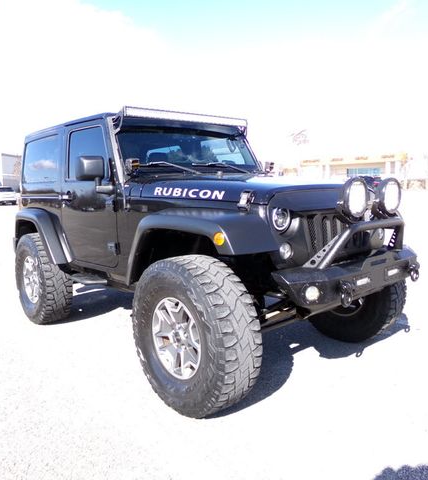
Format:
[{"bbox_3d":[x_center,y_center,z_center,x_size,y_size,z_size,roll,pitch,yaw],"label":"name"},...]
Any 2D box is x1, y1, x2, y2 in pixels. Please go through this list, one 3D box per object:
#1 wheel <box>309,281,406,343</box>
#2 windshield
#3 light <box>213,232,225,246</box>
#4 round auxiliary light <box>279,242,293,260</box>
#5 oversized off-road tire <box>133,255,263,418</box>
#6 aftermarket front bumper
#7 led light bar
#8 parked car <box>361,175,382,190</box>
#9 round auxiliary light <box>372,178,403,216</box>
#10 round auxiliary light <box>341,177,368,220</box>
[{"bbox_3d":[1.113,0.376,3.659,0.318,0.894,0.899,-7,9,-40],"label":"wheel"},{"bbox_3d":[-0.170,-0.729,3.733,1.420,0.410,0.080,-8,-18,-40],"label":"windshield"},{"bbox_3d":[0.030,-0.004,2.180,0.066,0.068,0.030,3,8,36],"label":"light"},{"bbox_3d":[0.383,0.062,2.436,0.100,0.100,0.055,-8,9,-40],"label":"round auxiliary light"},{"bbox_3d":[-0.131,0.552,2.639,0.315,0.910,0.918,-8,9,-41],"label":"oversized off-road tire"},{"bbox_3d":[0.859,0.104,2.663,1.420,0.470,0.410,-8,9,-40],"label":"aftermarket front bumper"},{"bbox_3d":[-0.201,-1.012,3.712,1.276,0.078,0.085,-7,9,-40],"label":"led light bar"},{"bbox_3d":[17.038,-6.220,48.000,1.850,1.700,4.600,0,8,18],"label":"parked car"},{"bbox_3d":[1.026,-0.267,2.663,0.215,0.220,0.095,-7,9,-40],"label":"round auxiliary light"},{"bbox_3d":[0.744,-0.230,2.426,0.215,0.220,0.095,-7,9,-40],"label":"round auxiliary light"}]

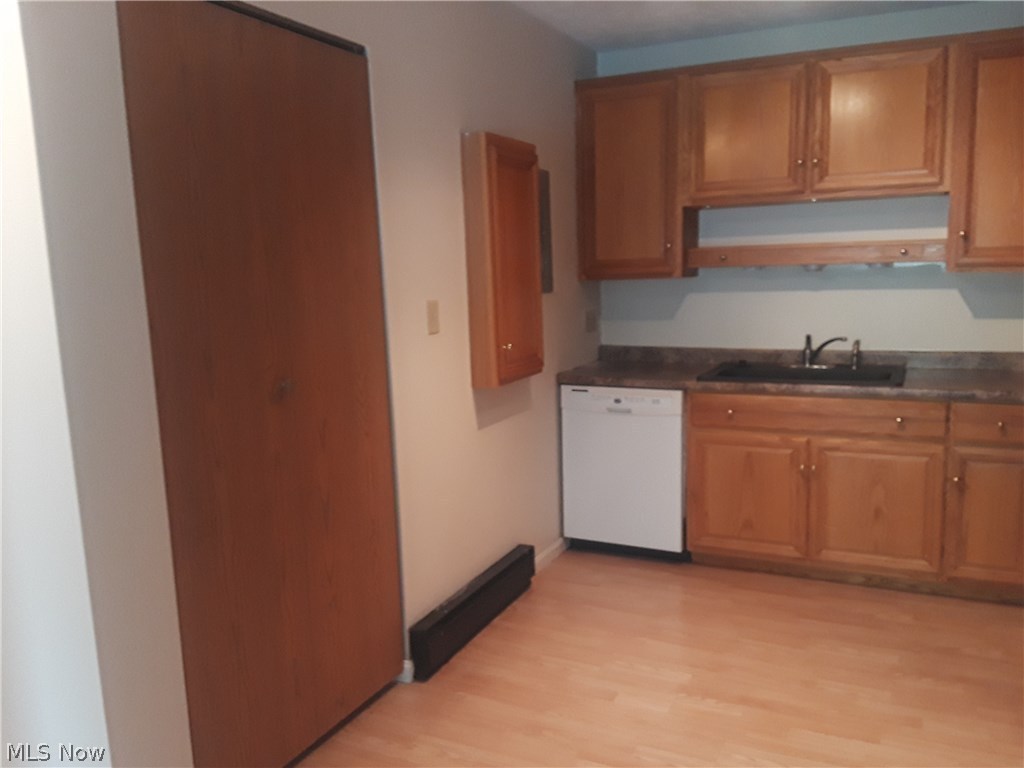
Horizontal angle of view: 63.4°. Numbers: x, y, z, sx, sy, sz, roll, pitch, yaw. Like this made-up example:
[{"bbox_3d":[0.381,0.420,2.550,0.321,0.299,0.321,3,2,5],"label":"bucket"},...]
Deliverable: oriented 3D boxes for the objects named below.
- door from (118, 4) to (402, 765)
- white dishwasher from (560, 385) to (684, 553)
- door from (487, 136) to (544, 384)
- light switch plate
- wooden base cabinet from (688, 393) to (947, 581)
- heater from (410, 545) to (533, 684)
[{"bbox_3d":[-0.641,0.074,2.333,0.035,2.055,0.923,2,9,26],"label":"door"},{"bbox_3d":[0.648,0.372,4.189,0.597,0.794,0.600,2,9,26],"label":"white dishwasher"},{"bbox_3d":[0.021,-0.490,3.329,0.022,0.933,0.439,2,9,26],"label":"door"},{"bbox_3d":[-0.277,-0.241,2.961,0.008,0.116,0.075,2,9,26],"label":"light switch plate"},{"bbox_3d":[1.406,0.405,3.819,1.041,0.812,0.622,2,9,26],"label":"wooden base cabinet"},{"bbox_3d":[-0.127,0.878,3.293,0.070,0.183,0.912,2,9,26],"label":"heater"}]

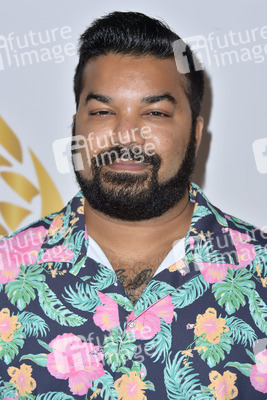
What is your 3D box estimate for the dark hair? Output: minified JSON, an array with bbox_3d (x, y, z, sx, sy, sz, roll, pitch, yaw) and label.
[{"bbox_3d":[0.009,-0.156,1.420,0.165,0.170,0.205,0,0,12],"label":"dark hair"}]

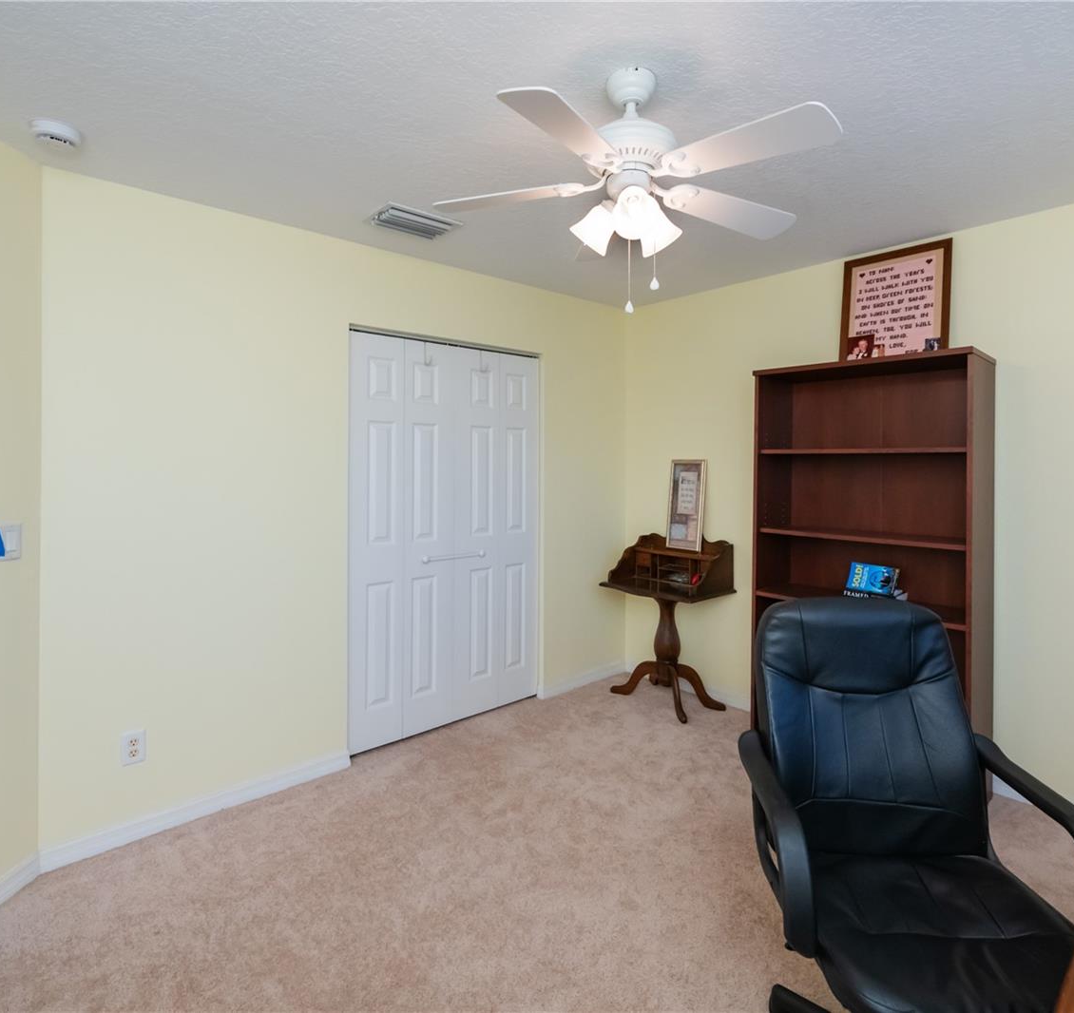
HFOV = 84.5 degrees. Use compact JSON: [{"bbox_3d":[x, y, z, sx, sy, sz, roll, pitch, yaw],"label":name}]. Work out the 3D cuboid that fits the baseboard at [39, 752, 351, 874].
[{"bbox_3d":[-1.335,1.240,2.479,1.130,0.083,0.016,-2,3,-41],"label":"baseboard"}]

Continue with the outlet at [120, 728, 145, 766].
[{"bbox_3d":[-1.556,0.930,2.280,0.077,0.120,0.012,-2,3,-41],"label":"outlet"}]

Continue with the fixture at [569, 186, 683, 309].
[{"bbox_3d":[0.240,-0.673,1.560,0.310,0.305,0.310,0,3,5],"label":"fixture"}]

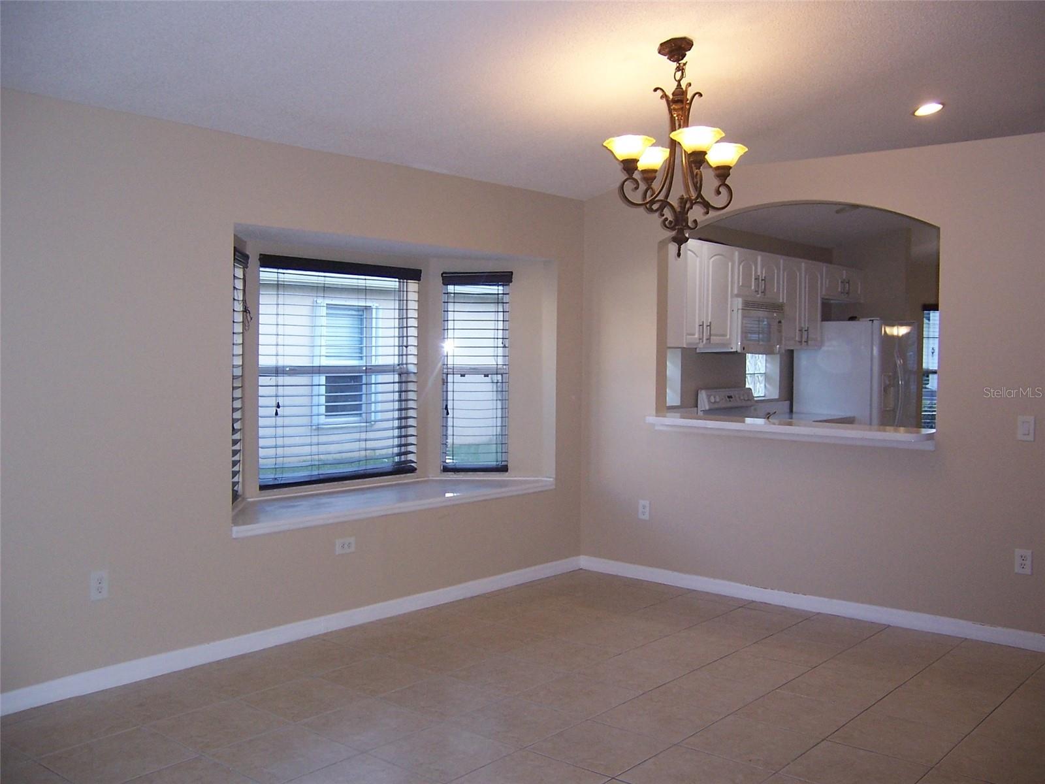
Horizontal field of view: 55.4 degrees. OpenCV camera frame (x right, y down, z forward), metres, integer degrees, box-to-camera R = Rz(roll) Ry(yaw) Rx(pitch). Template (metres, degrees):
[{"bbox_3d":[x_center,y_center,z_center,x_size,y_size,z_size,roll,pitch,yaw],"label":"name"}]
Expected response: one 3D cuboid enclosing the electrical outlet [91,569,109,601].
[{"bbox_3d":[-1.767,0.808,4.164,0.010,0.116,0.072,2,3,42],"label":"electrical outlet"}]

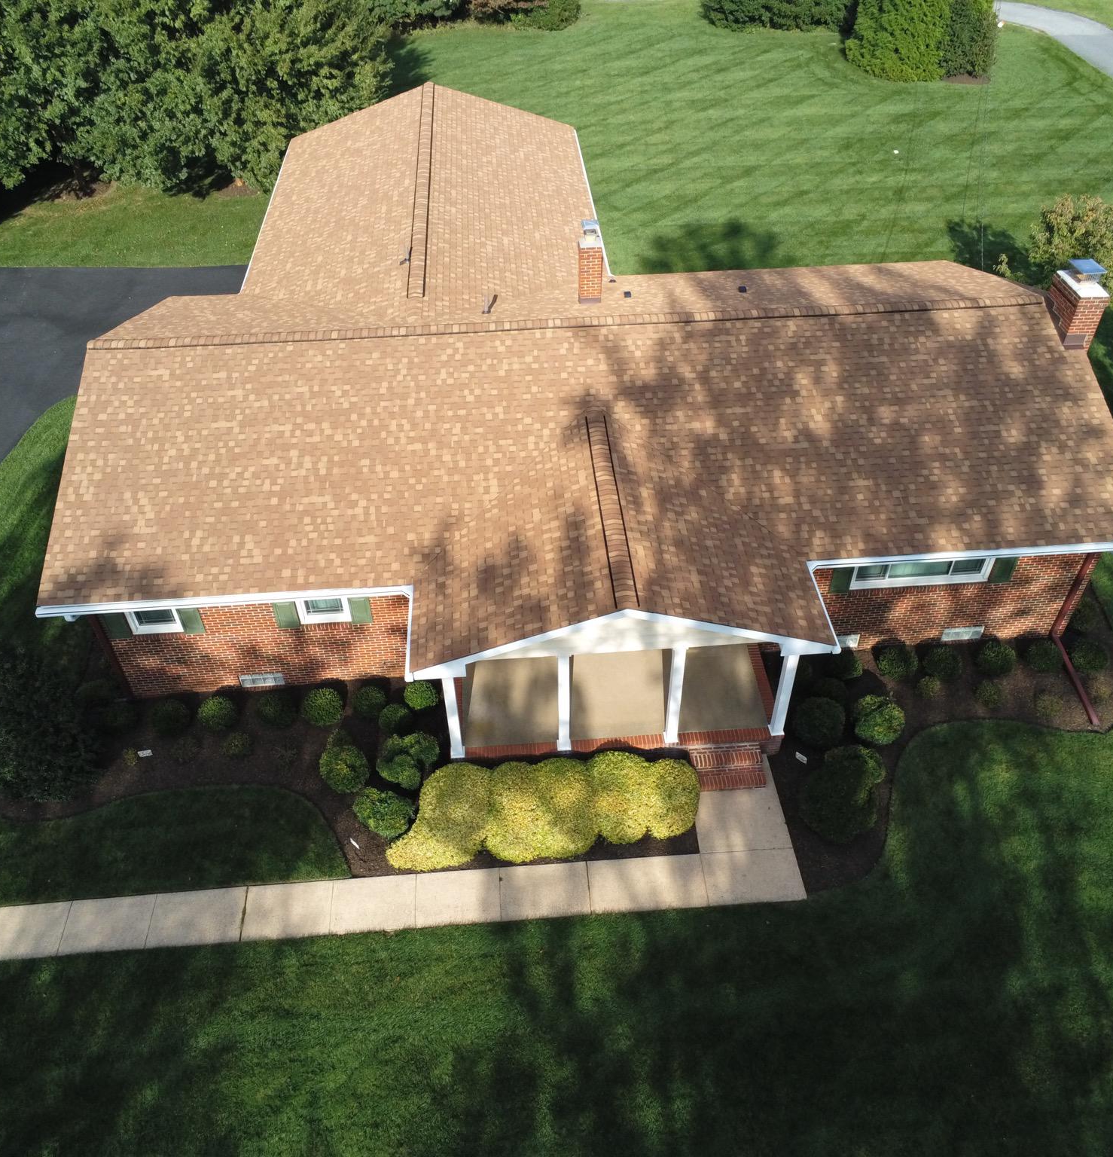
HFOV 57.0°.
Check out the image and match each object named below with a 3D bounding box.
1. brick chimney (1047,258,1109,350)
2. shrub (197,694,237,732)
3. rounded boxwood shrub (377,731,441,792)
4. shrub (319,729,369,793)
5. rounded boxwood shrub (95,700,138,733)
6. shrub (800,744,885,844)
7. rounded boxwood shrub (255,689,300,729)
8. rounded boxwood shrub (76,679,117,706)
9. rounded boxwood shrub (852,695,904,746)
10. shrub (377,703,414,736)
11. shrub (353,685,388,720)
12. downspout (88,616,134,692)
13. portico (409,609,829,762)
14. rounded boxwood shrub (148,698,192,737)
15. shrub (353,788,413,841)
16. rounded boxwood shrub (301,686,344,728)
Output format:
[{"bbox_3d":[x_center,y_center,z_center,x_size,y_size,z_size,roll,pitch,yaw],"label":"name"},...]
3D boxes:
[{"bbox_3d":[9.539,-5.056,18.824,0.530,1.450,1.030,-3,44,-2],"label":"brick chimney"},{"bbox_3d":[-6.074,2.401,18.324,0.690,0.680,0.690,-4,44,-2],"label":"shrub"},{"bbox_3d":[-2.474,3.059,17.192,1.042,0.912,1.042,-3,44,-2],"label":"rounded boxwood shrub"},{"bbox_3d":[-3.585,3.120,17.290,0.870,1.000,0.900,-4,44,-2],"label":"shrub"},{"bbox_3d":[-7.885,2.457,18.354,0.740,0.620,0.740,-4,44,-2],"label":"rounded boxwood shrub"},{"bbox_3d":[4.592,3.467,16.513,1.400,1.300,1.500,-4,44,-2],"label":"shrub"},{"bbox_3d":[-4.981,2.313,18.227,0.771,0.647,0.771,-3,44,-2],"label":"rounded boxwood shrub"},{"bbox_3d":[-8.412,2.154,18.710,0.700,0.580,0.700,-4,44,-2],"label":"rounded boxwood shrub"},{"bbox_3d":[5.574,2.445,17.716,0.867,0.807,0.867,-3,44,-2],"label":"rounded boxwood shrub"},{"bbox_3d":[-2.863,2.510,18.176,0.620,0.620,0.620,-4,44,-2],"label":"shrub"},{"bbox_3d":[-3.341,2.234,18.458,0.640,0.640,0.640,-4,44,-2],"label":"shrub"},{"bbox_3d":[-7.849,1.211,17.906,0.100,2.750,0.085,-3,44,-2],"label":"downspout"},{"bbox_3d":[0.946,0.829,16.717,6.500,3.550,2.580,-3,44,-2],"label":"portico"},{"bbox_3d":[-6.831,2.461,18.133,0.720,0.625,0.720,-3,44,-2],"label":"rounded boxwood shrub"},{"bbox_3d":[-2.784,3.793,16.568,0.931,0.721,0.931,-3,44,-2],"label":"shrub"},{"bbox_3d":[-4.155,2.281,18.226,0.743,0.667,0.743,-3,44,-2],"label":"rounded boxwood shrub"}]

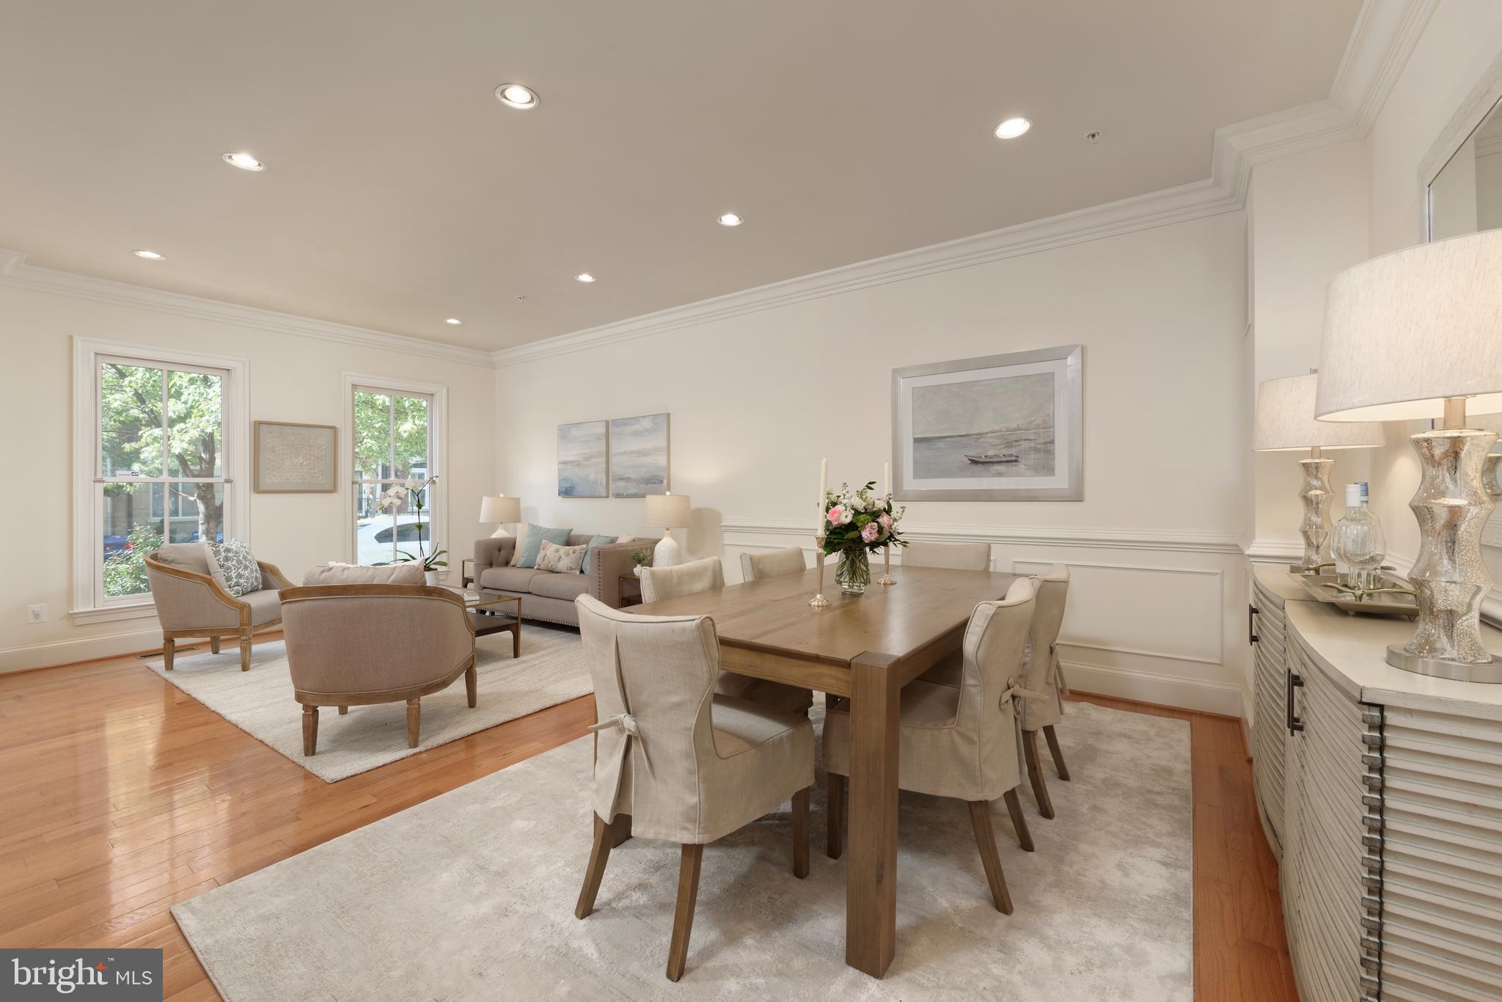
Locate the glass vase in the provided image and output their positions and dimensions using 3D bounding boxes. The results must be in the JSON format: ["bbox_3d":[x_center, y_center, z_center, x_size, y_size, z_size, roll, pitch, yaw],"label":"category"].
[{"bbox_3d":[0.428,0.286,2.452,0.148,0.197,0.148,0,1,0],"label":"glass vase"}]

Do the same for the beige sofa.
[{"bbox_3d":[-1.658,0.716,5.291,1.700,0.750,0.830,0,2,35],"label":"beige sofa"}]

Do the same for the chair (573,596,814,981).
[{"bbox_3d":[-0.162,0.711,1.725,0.500,0.890,0.580,0,1,35],"label":"chair"}]

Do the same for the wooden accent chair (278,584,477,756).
[{"bbox_3d":[-1.811,0.754,2.858,0.740,0.775,0.690,-1,1,-7],"label":"wooden accent chair"}]

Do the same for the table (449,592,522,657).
[{"bbox_3d":[-2.334,0.913,4.257,1.190,0.430,0.660,0,1,35],"label":"table"}]

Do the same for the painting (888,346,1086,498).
[{"bbox_3d":[1.439,-0.447,3.671,1.130,0.906,0.040,0,1,35],"label":"painting"}]

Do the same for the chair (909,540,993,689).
[{"bbox_3d":[1.000,0.683,3.223,0.520,0.890,0.570,0,1,35],"label":"chair"}]

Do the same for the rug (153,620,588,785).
[{"bbox_3d":[-2.232,1.110,4.171,2.970,0.016,2.400,0,1,33],"label":"rug"}]

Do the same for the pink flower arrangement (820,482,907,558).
[{"bbox_3d":[0.470,0.071,2.450,0.350,0.310,0.330,0,1,0],"label":"pink flower arrangement"}]

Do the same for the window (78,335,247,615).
[{"bbox_3d":[-4.350,-0.139,4.366,0.120,1.970,0.970,0,1,39],"label":"window"}]

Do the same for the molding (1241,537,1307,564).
[{"bbox_3d":[2.336,0.226,2.488,0.360,0.110,0.060,0,1,35],"label":"molding"}]

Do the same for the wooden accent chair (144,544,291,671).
[{"bbox_3d":[-3.756,0.736,4.184,0.680,0.800,0.720,-1,1,-10],"label":"wooden accent chair"}]

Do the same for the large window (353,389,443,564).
[{"bbox_3d":[-3.527,-0.190,5.817,0.100,1.820,0.780,0,2,35],"label":"large window"}]

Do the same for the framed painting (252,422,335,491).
[{"bbox_3d":[-4.001,-0.369,5.141,0.040,0.604,0.607,0,1,35],"label":"framed painting"}]

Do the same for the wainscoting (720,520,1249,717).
[{"bbox_3d":[1.112,0.635,3.877,3.300,0.925,0.070,0,2,35],"label":"wainscoting"}]

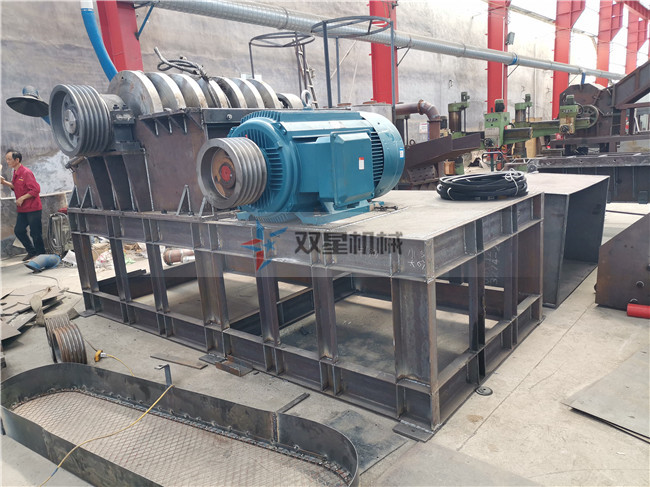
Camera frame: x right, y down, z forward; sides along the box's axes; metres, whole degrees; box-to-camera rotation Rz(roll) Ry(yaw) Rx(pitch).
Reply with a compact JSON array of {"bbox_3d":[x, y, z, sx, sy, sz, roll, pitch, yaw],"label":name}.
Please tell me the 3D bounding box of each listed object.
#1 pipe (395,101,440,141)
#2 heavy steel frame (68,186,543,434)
[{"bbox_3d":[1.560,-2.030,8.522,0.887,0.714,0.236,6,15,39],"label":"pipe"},{"bbox_3d":[-0.379,0.149,4.280,3.723,0.990,1.713,6,15,39],"label":"heavy steel frame"}]

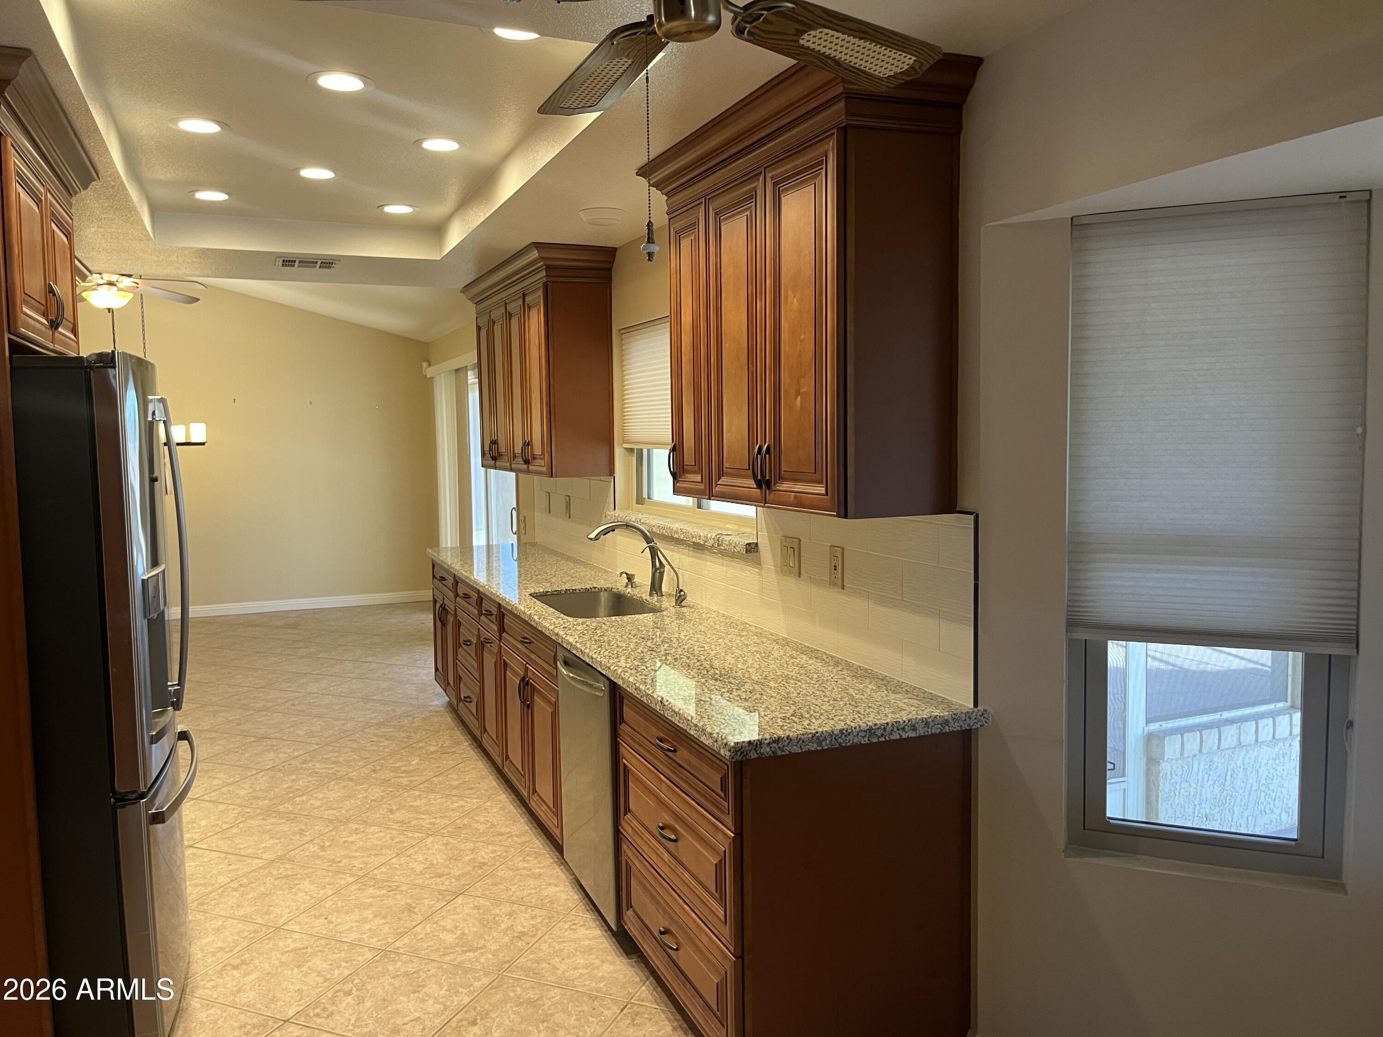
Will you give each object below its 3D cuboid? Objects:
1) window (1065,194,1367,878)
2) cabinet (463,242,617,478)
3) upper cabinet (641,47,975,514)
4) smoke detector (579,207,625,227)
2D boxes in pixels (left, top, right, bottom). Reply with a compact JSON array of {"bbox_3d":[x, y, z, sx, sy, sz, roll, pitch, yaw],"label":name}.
[{"bbox_3d":[1.155,0.061,2.329,0.580,1.472,0.100,1,5,22],"label":"window"},{"bbox_3d":[-0.834,-0.763,5.441,0.395,1.034,1.660,-3,5,-23],"label":"cabinet"},{"bbox_3d":[0.251,-0.560,2.882,0.395,1.034,1.222,-3,5,-23],"label":"upper cabinet"},{"bbox_3d":[-0.334,-1.136,3.920,0.178,0.040,0.178,-1,5,0],"label":"smoke detector"}]

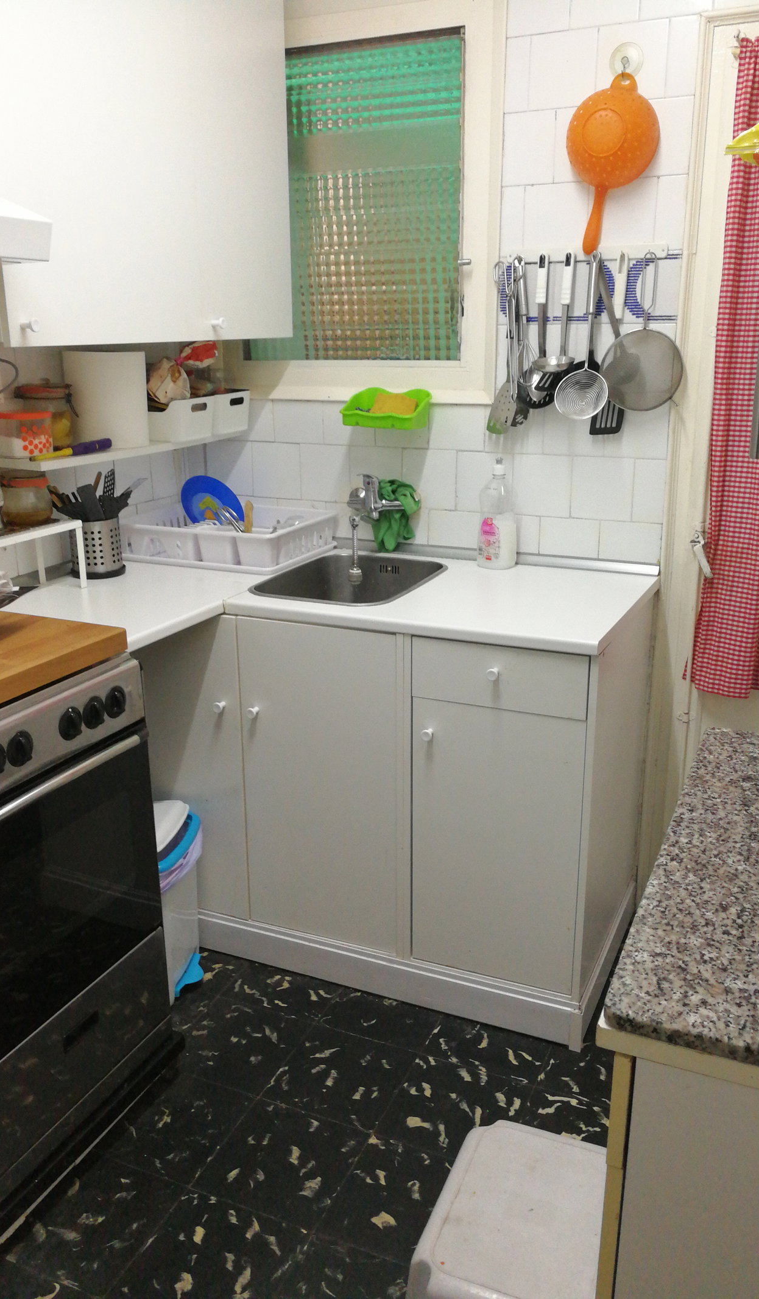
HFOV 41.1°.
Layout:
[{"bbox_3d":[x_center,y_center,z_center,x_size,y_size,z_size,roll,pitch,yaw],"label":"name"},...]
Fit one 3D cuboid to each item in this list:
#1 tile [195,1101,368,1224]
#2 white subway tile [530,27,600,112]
[{"bbox_3d":[-0.178,0.970,1.918,0.252,0.010,0.252,7,20,23],"label":"tile"},{"bbox_3d":[0.399,-1.257,2.201,0.150,0.150,0.010,7,20,24],"label":"white subway tile"}]

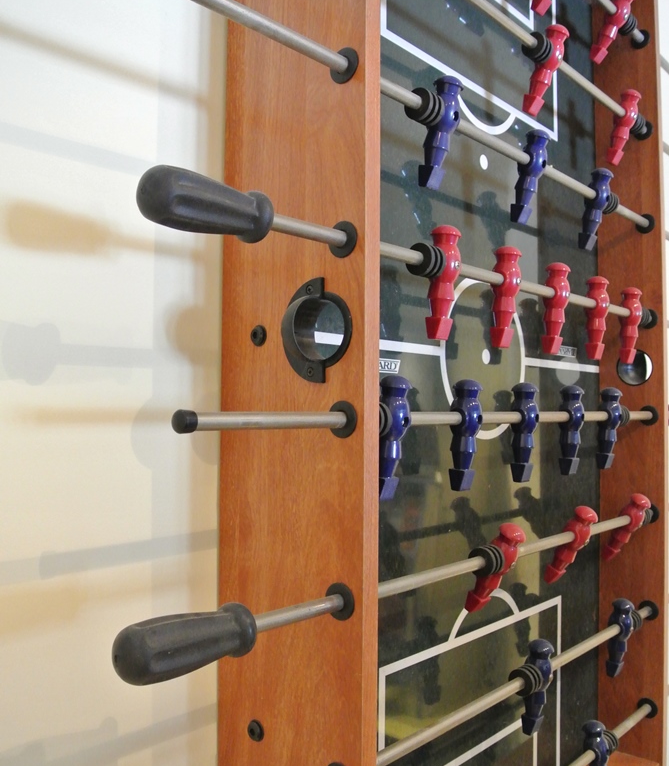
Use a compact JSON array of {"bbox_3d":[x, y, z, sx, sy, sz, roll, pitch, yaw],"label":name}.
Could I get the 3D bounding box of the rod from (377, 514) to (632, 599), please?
[{"bbox_3d":[0.245,0.192,0.888,0.013,0.013,0.654,-2,-3,42],"label":"rod"}]

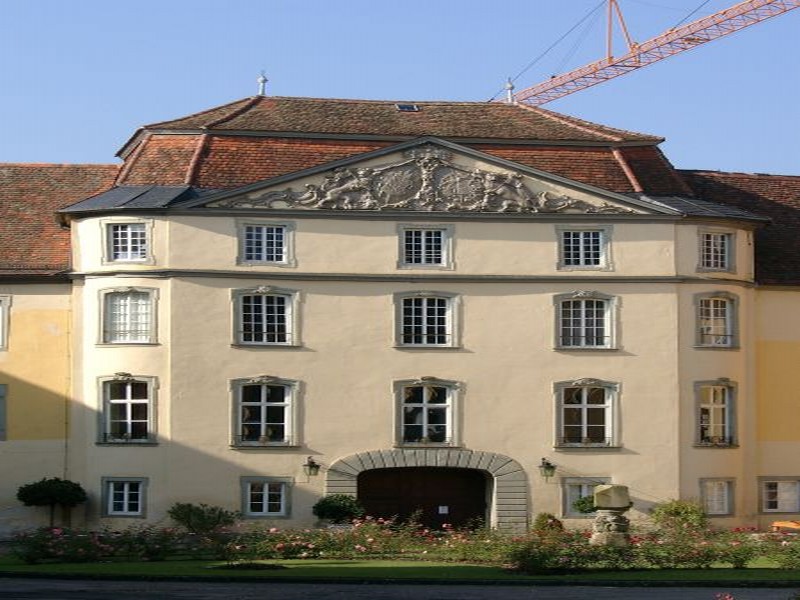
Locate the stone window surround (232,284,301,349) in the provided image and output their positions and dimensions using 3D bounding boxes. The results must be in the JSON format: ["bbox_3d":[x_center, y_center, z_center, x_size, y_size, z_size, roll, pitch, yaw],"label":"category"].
[{"bbox_3d":[-4.343,0.540,67.583,2.075,1.948,0.270,1,-3,-6],"label":"stone window surround"}]

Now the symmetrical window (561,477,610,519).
[{"bbox_3d":[6.332,6.686,70.423,1.693,1.416,0.300,1,-5,-7],"label":"symmetrical window"}]

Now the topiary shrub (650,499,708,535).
[{"bbox_3d":[9.242,7.159,68.781,1.918,1.190,1.700,1,-5,-7],"label":"topiary shrub"}]

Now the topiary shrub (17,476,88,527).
[{"bbox_3d":[-11.110,6.506,66.500,2.270,1.726,2.156,0,-3,0],"label":"topiary shrub"}]

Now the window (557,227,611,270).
[{"bbox_3d":[5.550,-1.558,62.905,1.658,1.339,0.300,0,-5,-6],"label":"window"}]

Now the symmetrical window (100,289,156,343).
[{"bbox_3d":[-8.831,0.509,67.747,1.946,1.758,0.270,-1,-3,19],"label":"symmetrical window"}]

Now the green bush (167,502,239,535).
[{"bbox_3d":[-5.586,6.180,58.830,2.027,0.900,1.700,0,-5,-6],"label":"green bush"}]

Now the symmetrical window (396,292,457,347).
[{"bbox_3d":[0.867,0.638,68.073,2.243,1.900,0.350,1,-3,-6],"label":"symmetrical window"}]

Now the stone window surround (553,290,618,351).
[{"bbox_3d":[6.330,0.699,70.968,2.298,2.054,0.300,1,-5,-7],"label":"stone window surround"}]

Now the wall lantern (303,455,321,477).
[{"bbox_3d":[-2.927,5.524,68.798,0.595,0.695,0.600,1,-5,-7],"label":"wall lantern"}]

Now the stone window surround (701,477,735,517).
[{"bbox_3d":[9.782,6.071,63.935,1.750,1.224,0.250,4,-6,-42],"label":"stone window surround"}]

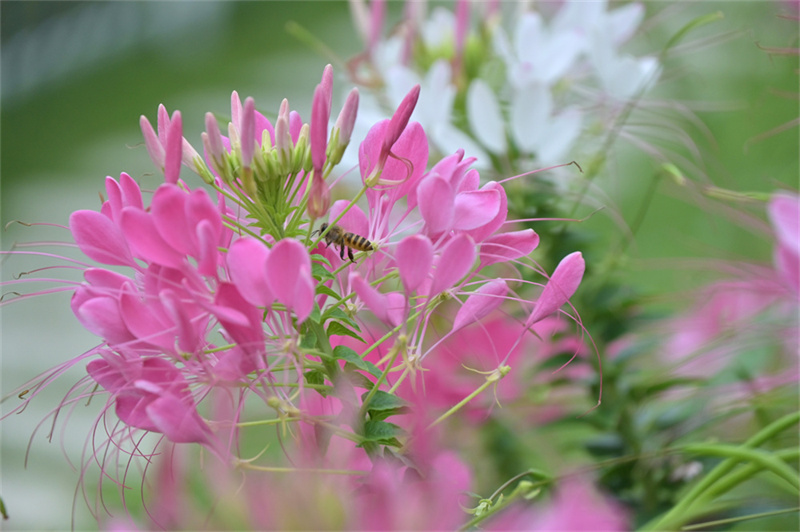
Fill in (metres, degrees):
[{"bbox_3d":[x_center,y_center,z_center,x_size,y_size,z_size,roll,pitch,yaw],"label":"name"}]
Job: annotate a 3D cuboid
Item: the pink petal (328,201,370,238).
[{"bbox_3d":[-0.012,-0.010,1.110,0.010,0.011,0.005,-13,0,0],"label":"pink petal"}]

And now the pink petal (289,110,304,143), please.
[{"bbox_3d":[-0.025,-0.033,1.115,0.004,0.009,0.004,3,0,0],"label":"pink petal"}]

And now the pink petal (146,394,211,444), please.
[{"bbox_3d":[-0.050,0.036,1.060,0.016,0.008,0.006,33,0,0],"label":"pink petal"}]

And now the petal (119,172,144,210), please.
[{"bbox_3d":[-0.069,-0.018,1.200,0.007,0.015,0.005,-18,0,-22],"label":"petal"}]

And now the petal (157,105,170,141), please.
[{"bbox_3d":[-0.051,-0.030,1.000,0.003,0.009,0.003,-7,0,0],"label":"petal"}]

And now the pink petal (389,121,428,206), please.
[{"bbox_3d":[0.002,-0.024,1.070,0.009,0.019,0.004,14,-3,0],"label":"pink petal"}]

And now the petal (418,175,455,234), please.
[{"bbox_3d":[0.008,-0.014,1.065,0.008,0.014,0.003,-3,-3,9],"label":"petal"}]

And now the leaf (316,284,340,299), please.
[{"bbox_3d":[-0.019,0.007,1.205,0.007,0.004,0.003,26,17,17],"label":"leaf"}]

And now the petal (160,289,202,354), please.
[{"bbox_3d":[-0.055,0.014,1.170,0.005,0.017,0.008,-29,7,-33],"label":"petal"}]

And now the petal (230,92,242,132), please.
[{"bbox_3d":[-0.038,-0.036,1.095,0.003,0.011,0.003,-5,0,0],"label":"petal"}]

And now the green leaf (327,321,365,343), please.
[{"bbox_3d":[-0.012,0.015,1.050,0.010,0.004,0.005,24,17,0],"label":"green leaf"}]

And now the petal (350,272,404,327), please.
[{"bbox_3d":[-0.006,0.009,1.205,0.008,0.018,0.007,-43,6,-17],"label":"petal"}]

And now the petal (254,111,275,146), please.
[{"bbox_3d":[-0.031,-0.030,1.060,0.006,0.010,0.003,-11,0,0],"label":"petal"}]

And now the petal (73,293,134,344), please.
[{"bbox_3d":[-0.075,0.014,1.180,0.016,0.010,0.006,29,-12,-11],"label":"petal"}]

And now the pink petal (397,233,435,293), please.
[{"bbox_3d":[0.004,-0.001,1.190,0.009,0.016,0.005,6,11,-6],"label":"pink petal"}]

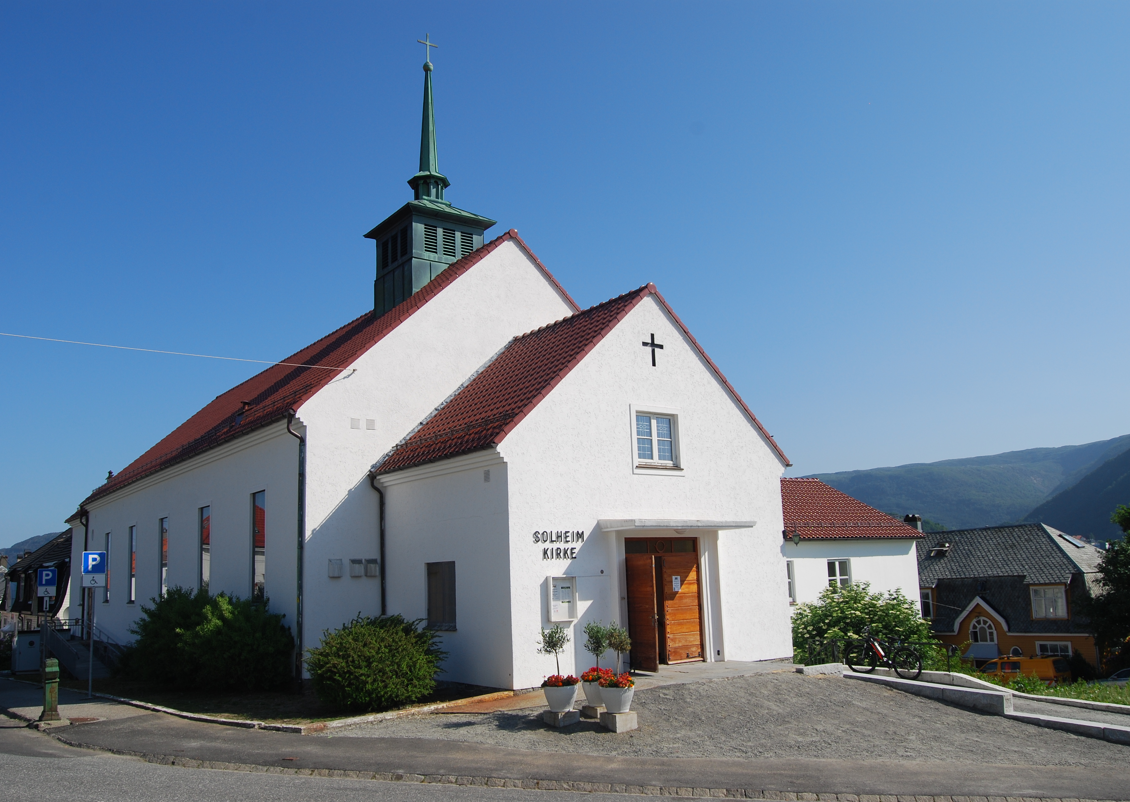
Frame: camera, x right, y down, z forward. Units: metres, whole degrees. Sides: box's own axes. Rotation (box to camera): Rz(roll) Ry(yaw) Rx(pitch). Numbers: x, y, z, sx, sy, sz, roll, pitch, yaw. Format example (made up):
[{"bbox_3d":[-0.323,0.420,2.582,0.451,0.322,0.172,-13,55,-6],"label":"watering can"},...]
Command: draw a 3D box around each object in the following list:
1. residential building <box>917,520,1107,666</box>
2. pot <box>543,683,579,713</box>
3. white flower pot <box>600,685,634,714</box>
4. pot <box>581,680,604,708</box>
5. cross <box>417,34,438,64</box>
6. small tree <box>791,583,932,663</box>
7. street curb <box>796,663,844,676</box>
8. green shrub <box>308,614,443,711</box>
[{"bbox_3d":[21.465,9.962,42.411,7.800,8.162,10.220,6,-14,-37],"label":"residential building"},{"bbox_3d":[-0.056,4.121,12.473,0.487,0.341,0.487,-2,-11,0],"label":"pot"},{"bbox_3d":[0.699,3.973,12.001,0.468,0.330,0.468,-2,-11,0],"label":"white flower pot"},{"bbox_3d":[0.488,4.244,13.049,0.462,0.345,0.462,-2,-11,0],"label":"pot"},{"bbox_3d":[-4.298,-11.063,28.175,0.745,1.000,0.082,6,-14,-37],"label":"cross"},{"bbox_3d":[7.598,5.881,23.014,3.774,2.346,3.264,6,-14,-37],"label":"small tree"},{"bbox_3d":[5.495,5.818,19.360,1.377,0.306,0.224,6,-14,-37],"label":"street curb"},{"bbox_3d":[-3.200,4.352,15.187,2.346,1.448,2.244,6,-14,-37],"label":"green shrub"}]

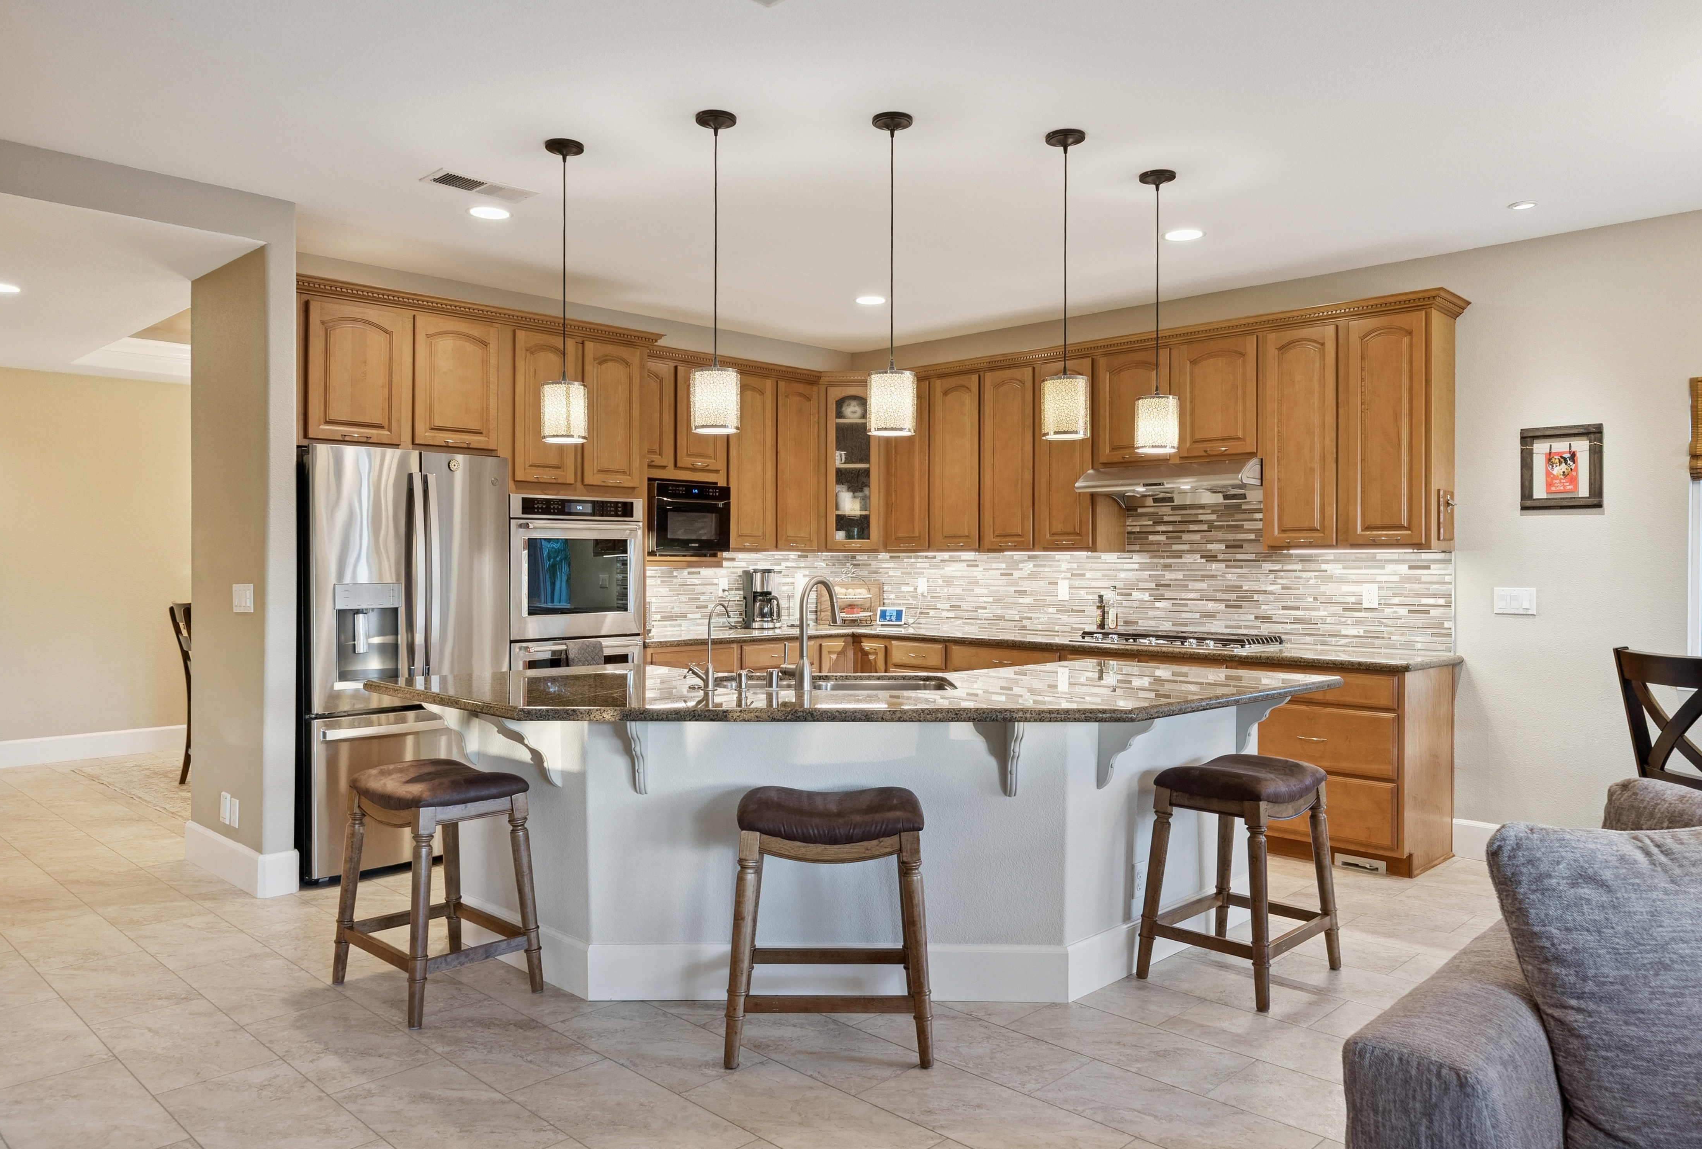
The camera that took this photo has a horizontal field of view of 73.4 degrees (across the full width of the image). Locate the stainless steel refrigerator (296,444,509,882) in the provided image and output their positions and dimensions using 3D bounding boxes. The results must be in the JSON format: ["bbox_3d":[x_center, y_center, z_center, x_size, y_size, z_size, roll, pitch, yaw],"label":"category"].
[{"bbox_3d":[-2.114,0.375,5.166,0.750,1.790,0.900,1,1,44],"label":"stainless steel refrigerator"}]

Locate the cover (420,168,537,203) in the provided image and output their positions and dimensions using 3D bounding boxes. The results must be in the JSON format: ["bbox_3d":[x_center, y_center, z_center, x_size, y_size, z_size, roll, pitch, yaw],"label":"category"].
[{"bbox_3d":[-1.381,-1.442,4.269,0.180,0.015,0.395,1,1,44],"label":"cover"}]

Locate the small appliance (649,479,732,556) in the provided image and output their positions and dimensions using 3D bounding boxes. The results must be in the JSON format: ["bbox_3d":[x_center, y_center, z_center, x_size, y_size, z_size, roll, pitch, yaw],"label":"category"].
[{"bbox_3d":[-1.018,-0.295,6.425,0.490,0.400,0.520,1,1,44],"label":"small appliance"}]

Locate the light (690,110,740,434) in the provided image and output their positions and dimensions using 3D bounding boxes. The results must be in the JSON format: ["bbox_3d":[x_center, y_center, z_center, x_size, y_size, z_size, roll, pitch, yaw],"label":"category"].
[{"bbox_3d":[-0.425,-0.943,3.609,0.160,0.990,0.160,0,1,0],"label":"light"}]

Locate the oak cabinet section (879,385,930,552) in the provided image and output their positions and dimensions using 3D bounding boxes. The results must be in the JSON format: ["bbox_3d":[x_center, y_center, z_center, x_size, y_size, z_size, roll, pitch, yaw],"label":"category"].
[{"bbox_3d":[0.453,-0.656,7.165,0.373,1.039,0.336,1,1,44],"label":"oak cabinet section"}]

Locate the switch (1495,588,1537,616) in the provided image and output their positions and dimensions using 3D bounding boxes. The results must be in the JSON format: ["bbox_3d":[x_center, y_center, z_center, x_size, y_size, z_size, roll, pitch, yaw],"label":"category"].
[{"bbox_3d":[2.911,0.120,5.006,0.167,0.121,0.012,0,1,44],"label":"switch"}]

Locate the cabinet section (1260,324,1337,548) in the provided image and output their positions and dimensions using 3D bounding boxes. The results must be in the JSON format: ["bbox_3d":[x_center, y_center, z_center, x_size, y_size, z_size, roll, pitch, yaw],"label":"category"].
[{"bbox_3d":[2.211,-0.635,5.474,0.372,1.039,0.336,1,1,44],"label":"cabinet section"}]

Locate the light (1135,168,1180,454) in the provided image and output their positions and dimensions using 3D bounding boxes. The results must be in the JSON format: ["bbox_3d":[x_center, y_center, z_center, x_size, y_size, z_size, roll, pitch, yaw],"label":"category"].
[{"bbox_3d":[1.130,-0.963,4.214,0.160,1.010,0.160,0,1,44],"label":"light"}]

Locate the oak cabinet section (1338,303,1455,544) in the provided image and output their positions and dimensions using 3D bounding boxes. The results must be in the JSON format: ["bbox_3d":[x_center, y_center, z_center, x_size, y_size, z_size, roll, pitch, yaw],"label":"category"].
[{"bbox_3d":[2.487,-0.632,5.208,0.395,1.039,0.336,1,1,44],"label":"oak cabinet section"}]

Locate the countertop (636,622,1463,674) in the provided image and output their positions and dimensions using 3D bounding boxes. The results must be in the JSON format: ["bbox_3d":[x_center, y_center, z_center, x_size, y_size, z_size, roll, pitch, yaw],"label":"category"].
[{"bbox_3d":[0.631,0.376,5.679,3.800,0.040,2.160,1,1,44],"label":"countertop"}]

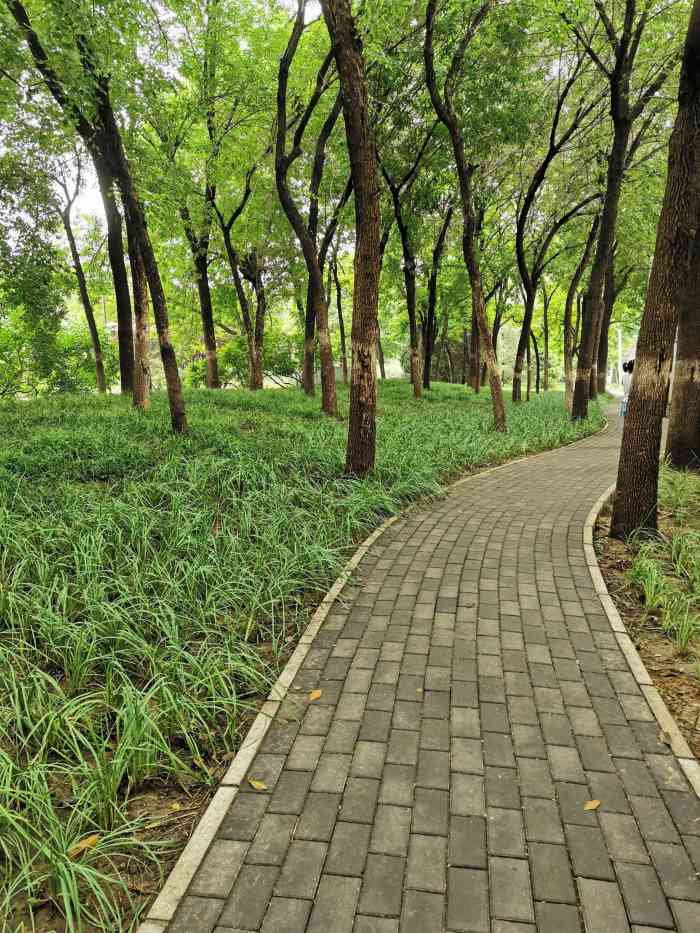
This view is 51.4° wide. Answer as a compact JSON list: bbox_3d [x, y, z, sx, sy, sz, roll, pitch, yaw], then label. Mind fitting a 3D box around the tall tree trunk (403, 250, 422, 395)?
[{"bbox_3d":[1.481,-3.318,17.251,0.474,3.307,0.350,0,9,0],"label":"tall tree trunk"}]

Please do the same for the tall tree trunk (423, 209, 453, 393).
[{"bbox_3d":[2.361,-4.486,19.634,0.809,4.851,0.400,0,9,0],"label":"tall tree trunk"}]

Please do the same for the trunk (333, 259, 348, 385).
[{"bbox_3d":[-0.303,-4.627,23.198,0.510,4.005,0.300,0,9,0],"label":"trunk"}]

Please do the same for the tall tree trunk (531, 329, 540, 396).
[{"bbox_3d":[7.599,-4.252,29.815,0.389,2.596,0.350,1,8,14],"label":"tall tree trunk"}]

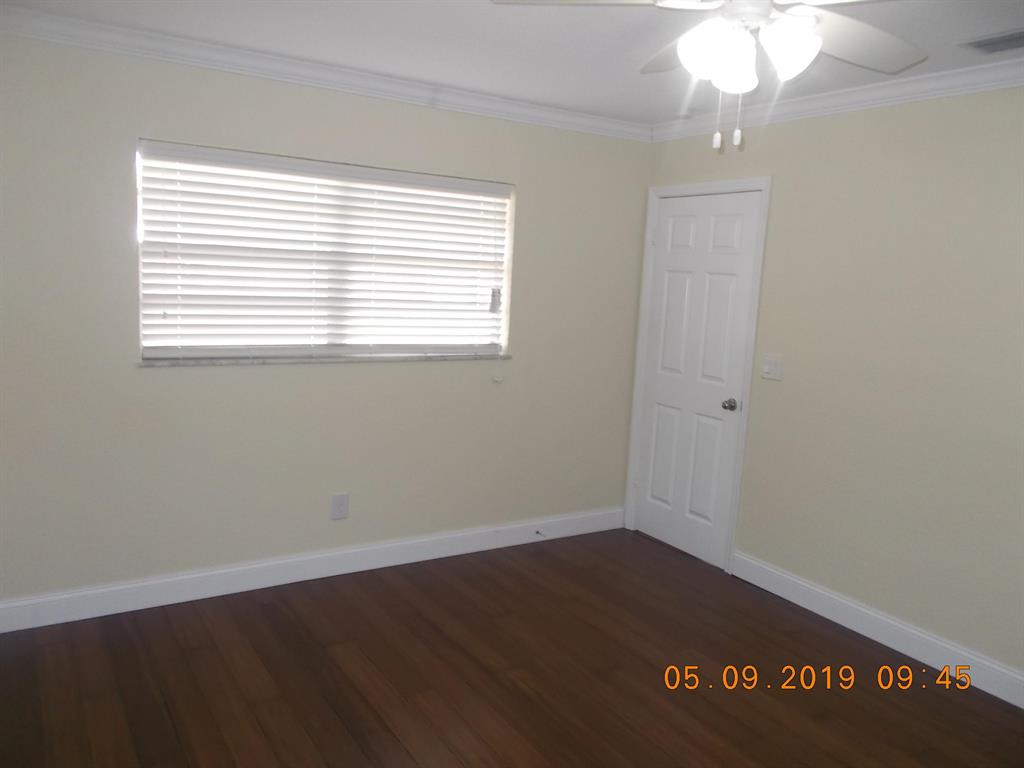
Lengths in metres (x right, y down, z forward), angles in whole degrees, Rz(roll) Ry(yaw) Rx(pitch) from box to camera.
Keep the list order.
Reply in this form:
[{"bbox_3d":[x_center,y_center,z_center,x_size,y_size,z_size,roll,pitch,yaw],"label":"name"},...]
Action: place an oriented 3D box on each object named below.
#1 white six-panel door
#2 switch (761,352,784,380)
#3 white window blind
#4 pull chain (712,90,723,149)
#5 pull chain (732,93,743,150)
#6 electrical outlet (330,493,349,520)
[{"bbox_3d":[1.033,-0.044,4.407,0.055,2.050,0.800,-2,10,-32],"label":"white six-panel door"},{"bbox_3d":[1.326,-0.088,3.912,0.014,0.125,0.120,-2,10,-32],"label":"switch"},{"bbox_3d":[-0.791,-0.589,3.738,1.830,0.925,0.060,-2,10,-32],"label":"white window blind"},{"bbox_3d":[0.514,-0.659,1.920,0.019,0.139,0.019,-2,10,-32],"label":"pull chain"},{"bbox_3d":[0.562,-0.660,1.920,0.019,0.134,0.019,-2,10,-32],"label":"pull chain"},{"bbox_3d":[-0.863,0.615,3.866,0.080,0.126,0.012,-2,10,-32],"label":"electrical outlet"}]

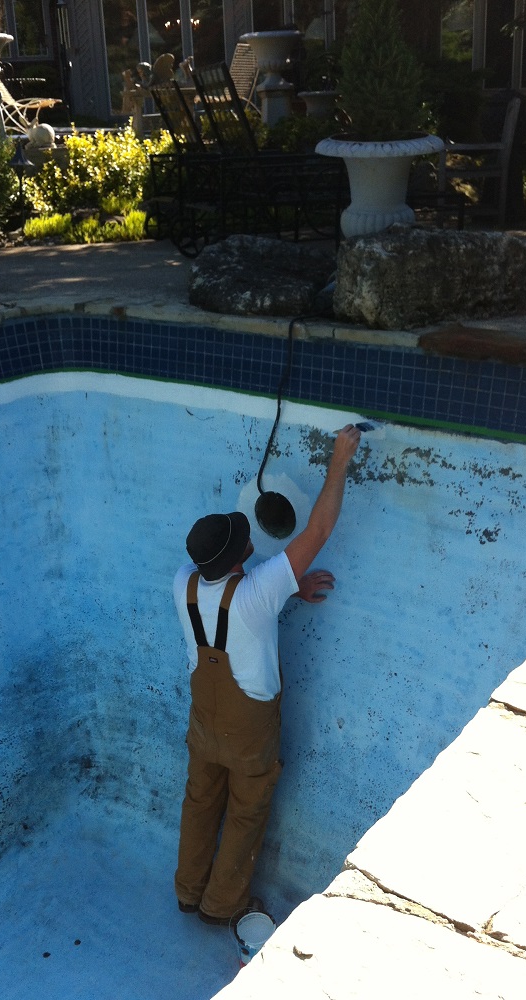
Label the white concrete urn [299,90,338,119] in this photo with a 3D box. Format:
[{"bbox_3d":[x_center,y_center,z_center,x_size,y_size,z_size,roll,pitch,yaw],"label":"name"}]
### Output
[{"bbox_3d":[0.640,-4.440,11.500,0.480,0.430,0.480,-3,21,0],"label":"white concrete urn"}]

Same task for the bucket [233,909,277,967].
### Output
[{"bbox_3d":[-0.026,1.800,4.060,0.175,0.195,0.175,-2,22,1],"label":"bucket"}]

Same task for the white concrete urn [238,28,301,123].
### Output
[{"bbox_3d":[0.095,-4.200,10.100,0.620,0.950,0.620,-3,21,0],"label":"white concrete urn"}]

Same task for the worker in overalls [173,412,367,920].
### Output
[{"bbox_3d":[-0.020,0.768,4.100,0.570,2.100,0.640,13,27,35],"label":"worker in overalls"}]

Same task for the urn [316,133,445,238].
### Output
[{"bbox_3d":[0.575,-1.439,4.960,0.630,0.610,0.630,-3,21,0],"label":"urn"}]

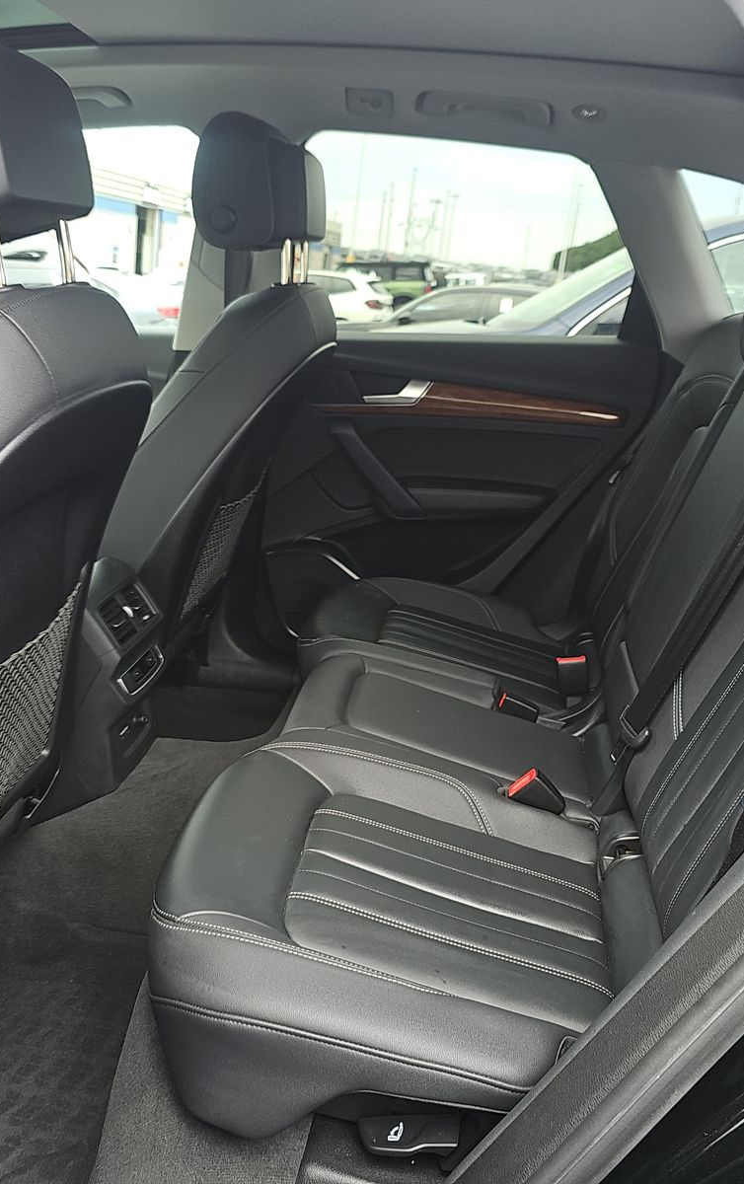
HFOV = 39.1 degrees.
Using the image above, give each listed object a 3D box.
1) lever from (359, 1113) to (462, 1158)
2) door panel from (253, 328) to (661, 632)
[{"bbox_3d":[0.038,0.538,1.038,0.100,0.035,0.032,5,18,6],"label":"lever"},{"bbox_3d":[0.181,-0.214,2.166,0.820,0.620,0.140,5,18,6],"label":"door panel"}]

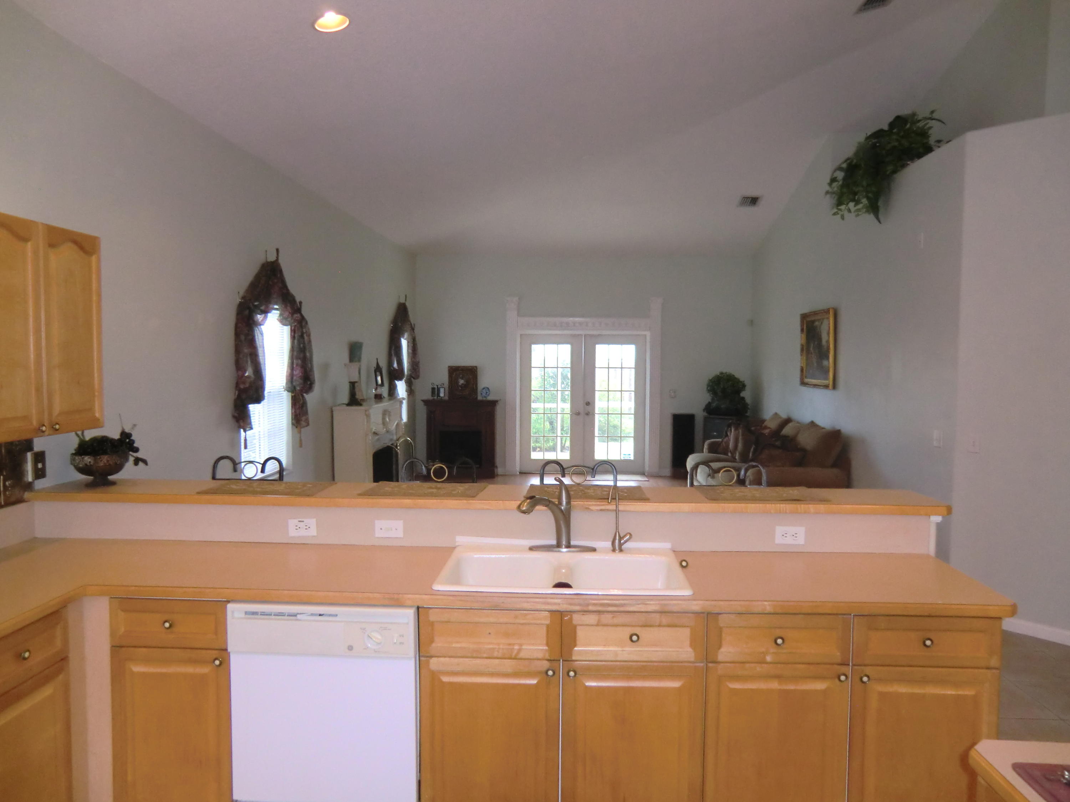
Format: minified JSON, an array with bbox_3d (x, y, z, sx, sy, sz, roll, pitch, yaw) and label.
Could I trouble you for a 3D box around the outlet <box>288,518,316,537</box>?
[{"bbox_3d":[-0.950,0.517,3.030,0.115,0.071,0.012,0,3,4],"label":"outlet"}]

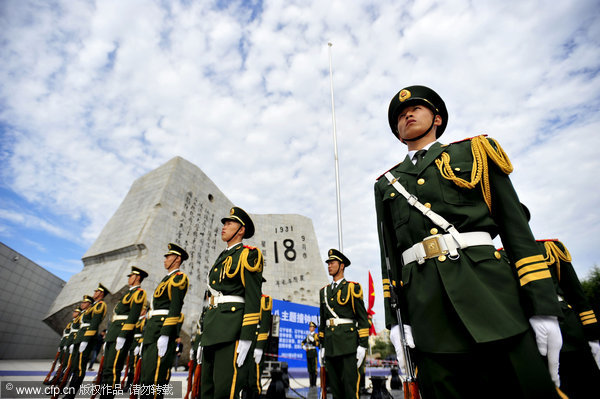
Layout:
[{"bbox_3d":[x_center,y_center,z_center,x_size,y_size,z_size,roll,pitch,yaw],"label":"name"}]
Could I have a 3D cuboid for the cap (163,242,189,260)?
[{"bbox_3d":[-1.491,0.632,3.427,0.290,0.150,0.270,33,-41,-31],"label":"cap"}]

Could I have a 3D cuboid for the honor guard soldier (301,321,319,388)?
[{"bbox_3d":[0.383,5.130,9.470,0.580,1.880,0.400,-23,-38,37],"label":"honor guard soldier"}]

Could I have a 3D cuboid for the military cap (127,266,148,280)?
[{"bbox_3d":[-2.550,1.156,4.465,0.290,0.150,0.270,33,-41,-31],"label":"military cap"}]

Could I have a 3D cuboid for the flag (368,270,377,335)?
[{"bbox_3d":[2.266,3.264,8.884,0.300,1.950,0.220,-5,-30,13],"label":"flag"}]

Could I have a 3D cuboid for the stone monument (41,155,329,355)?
[{"bbox_3d":[-6.645,6.711,28.919,27.000,17.800,10.500,17,-33,-24],"label":"stone monument"}]

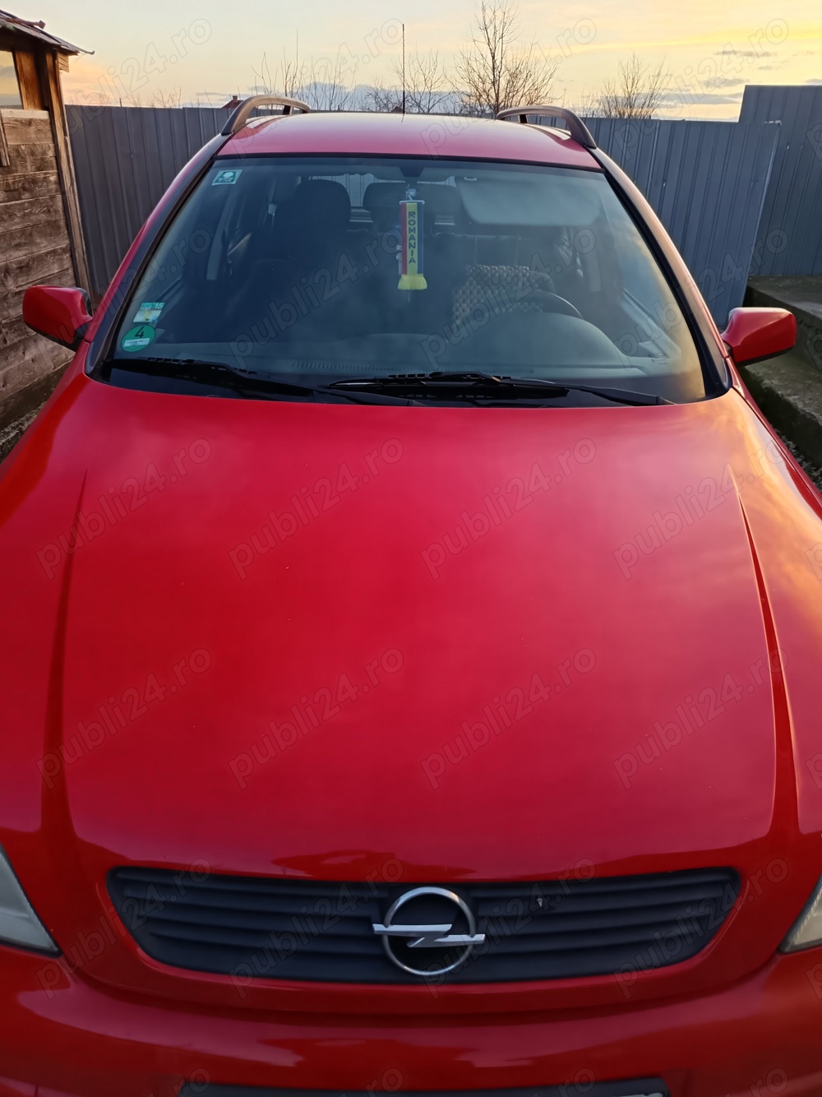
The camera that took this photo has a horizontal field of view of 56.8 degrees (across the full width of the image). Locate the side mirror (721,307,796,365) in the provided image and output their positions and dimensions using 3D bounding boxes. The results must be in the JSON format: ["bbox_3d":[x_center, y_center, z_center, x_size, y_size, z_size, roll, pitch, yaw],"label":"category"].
[{"bbox_3d":[0.899,-0.554,1.982,0.185,0.145,0.115,1,28,-2],"label":"side mirror"}]

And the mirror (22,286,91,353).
[{"bbox_3d":[-0.893,-0.585,1.928,0.185,0.145,0.115,1,28,-2],"label":"mirror"}]

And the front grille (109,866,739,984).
[{"bbox_3d":[0.019,0.419,0.831,0.700,0.130,0.075,1,0,-2],"label":"front grille"}]

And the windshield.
[{"bbox_3d":[0.006,-0.709,1.889,1.380,0.160,0.980,1,54,-2],"label":"windshield"}]

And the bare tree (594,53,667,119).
[{"bbox_3d":[6.013,-11.856,21.513,2.100,3.600,2.100,1,28,-2],"label":"bare tree"}]

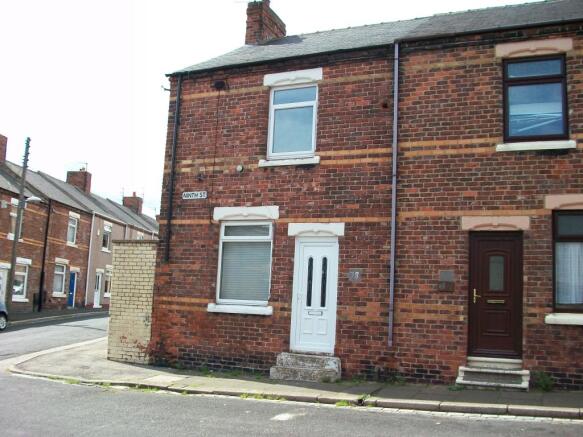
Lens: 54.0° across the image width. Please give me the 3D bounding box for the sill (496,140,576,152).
[{"bbox_3d":[4.175,-1.215,9.750,1.292,0.116,0.200,-1,-9,23],"label":"sill"}]

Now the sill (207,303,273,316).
[{"bbox_3d":[-0.971,1.771,11.148,1.394,0.163,0.160,-1,-9,21],"label":"sill"}]

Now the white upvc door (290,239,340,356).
[{"bbox_3d":[0.448,1.429,10.734,0.860,2.154,0.090,-1,-9,21],"label":"white upvc door"}]

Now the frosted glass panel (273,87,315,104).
[{"bbox_3d":[0.070,-2.454,11.562,0.913,0.320,0.030,-1,-9,21],"label":"frosted glass panel"}]

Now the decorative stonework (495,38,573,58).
[{"bbox_3d":[4.247,-2.957,10.010,1.277,0.233,0.120,-1,-9,23],"label":"decorative stonework"}]

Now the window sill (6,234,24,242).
[{"bbox_3d":[-13.307,0.978,27.515,0.160,0.170,1.250,1,-9,8],"label":"window sill"}]

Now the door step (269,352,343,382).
[{"bbox_3d":[0.290,2.738,10.523,1.250,0.450,0.440,-1,-9,23],"label":"door step"}]

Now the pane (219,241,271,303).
[{"bbox_3d":[-0.905,1.039,11.339,1.073,1.159,0.030,-1,-9,21],"label":"pane"}]

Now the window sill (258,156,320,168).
[{"bbox_3d":[-0.021,-1.088,11.272,1.265,0.140,0.160,-1,-9,21],"label":"window sill"}]

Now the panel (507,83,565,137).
[{"bbox_3d":[4.228,-1.866,9.891,0.893,0.918,0.030,-1,-9,23],"label":"panel"}]

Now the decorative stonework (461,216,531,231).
[{"bbox_3d":[3.511,0.090,9.821,1.108,0.231,0.120,-1,-9,23],"label":"decorative stonework"}]

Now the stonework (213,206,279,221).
[{"bbox_3d":[-0.908,-0.102,11.743,1.503,0.257,0.120,-1,-9,23],"label":"stonework"}]

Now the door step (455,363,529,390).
[{"bbox_3d":[3.246,2.561,9.212,1.061,0.306,0.450,-1,-9,21],"label":"door step"}]

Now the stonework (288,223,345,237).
[{"bbox_3d":[0.503,0.223,11.086,1.148,0.242,0.120,-1,-9,23],"label":"stonework"}]

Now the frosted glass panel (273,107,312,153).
[{"bbox_3d":[0.036,-1.792,11.658,0.866,0.929,0.030,-1,-9,23],"label":"frosted glass panel"}]

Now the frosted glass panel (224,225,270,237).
[{"bbox_3d":[-0.888,0.254,11.466,0.991,0.210,0.030,-1,-9,21],"label":"frosted glass panel"}]

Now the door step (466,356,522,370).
[{"bbox_3d":[3.361,2.381,9.453,0.846,0.140,0.180,-1,-9,21],"label":"door step"}]

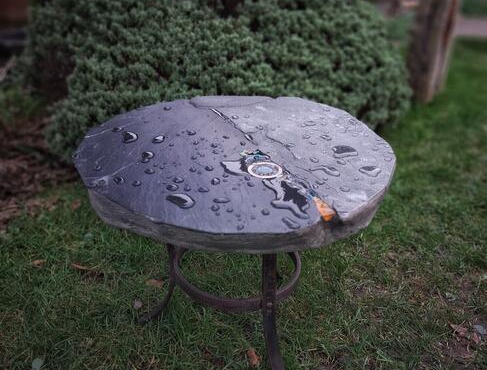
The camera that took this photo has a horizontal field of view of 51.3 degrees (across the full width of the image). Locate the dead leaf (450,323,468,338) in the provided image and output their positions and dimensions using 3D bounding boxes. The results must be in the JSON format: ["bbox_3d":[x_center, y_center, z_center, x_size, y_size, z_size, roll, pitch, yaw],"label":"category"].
[{"bbox_3d":[0.571,0.378,1.338,0.036,0.013,0.048,-17,33,-29],"label":"dead leaf"}]

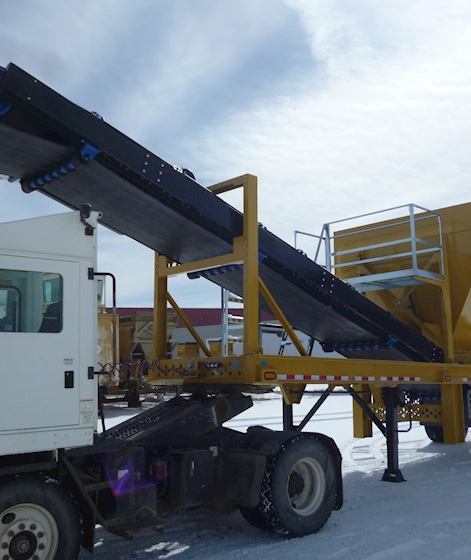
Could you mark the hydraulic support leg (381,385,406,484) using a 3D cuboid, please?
[{"bbox_3d":[2.165,2.125,8.366,0.230,1.280,0.220,9,-13,-43],"label":"hydraulic support leg"}]

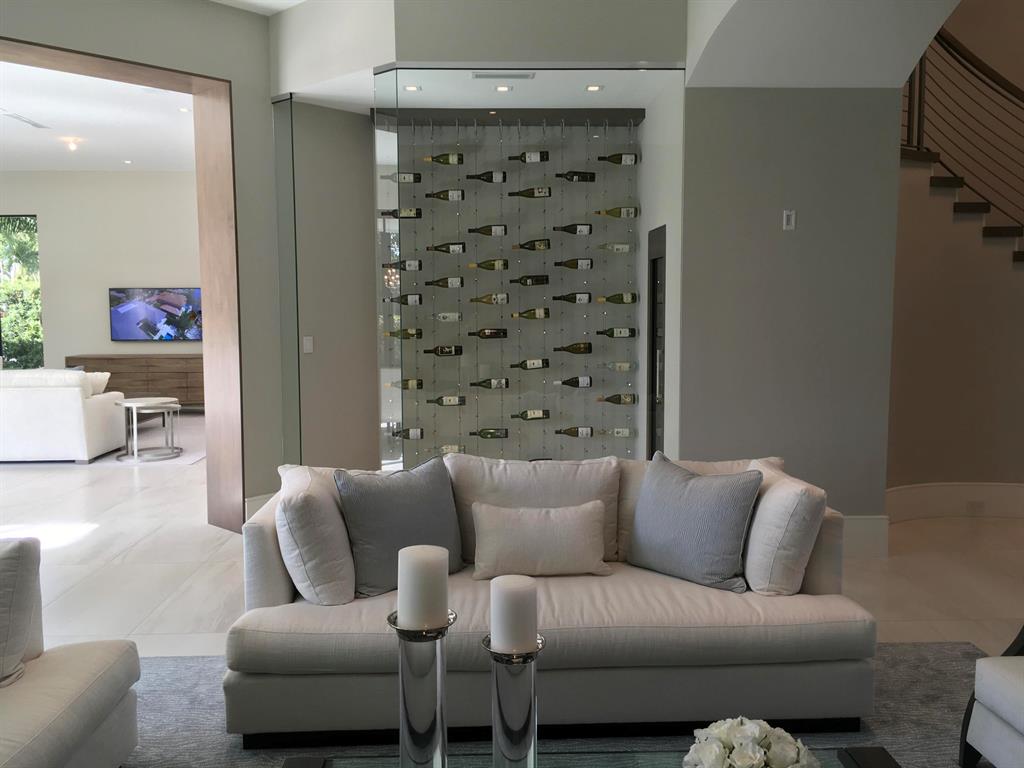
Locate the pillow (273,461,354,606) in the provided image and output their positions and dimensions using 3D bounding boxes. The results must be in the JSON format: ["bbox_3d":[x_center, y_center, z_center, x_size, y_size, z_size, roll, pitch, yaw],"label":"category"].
[{"bbox_3d":[-0.785,0.609,3.646,0.200,0.480,0.540,-14,6,0],"label":"pillow"}]

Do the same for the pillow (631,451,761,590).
[{"bbox_3d":[0.808,0.585,3.726,0.540,0.510,0.170,5,-15,43],"label":"pillow"}]

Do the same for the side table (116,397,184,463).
[{"bbox_3d":[-3.958,0.479,9.403,0.680,0.595,0.640,0,5,0],"label":"side table"}]

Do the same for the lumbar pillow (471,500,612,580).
[{"bbox_3d":[0.119,0.661,3.697,0.580,0.330,0.150,0,-12,-3],"label":"lumbar pillow"}]

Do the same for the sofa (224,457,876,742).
[{"bbox_3d":[0.135,0.831,3.654,2.380,0.910,1.080,0,5,-3],"label":"sofa"}]

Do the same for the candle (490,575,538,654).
[{"bbox_3d":[0.004,0.503,1.861,0.102,0.150,0.102,0,5,0],"label":"candle"}]

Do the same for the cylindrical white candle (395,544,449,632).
[{"bbox_3d":[-0.182,0.421,1.768,0.102,0.154,0.102,0,5,0],"label":"cylindrical white candle"}]

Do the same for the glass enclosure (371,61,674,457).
[{"bbox_3d":[0.078,-0.441,5.935,1.900,3.040,1.150,0,5,-1],"label":"glass enclosure"}]

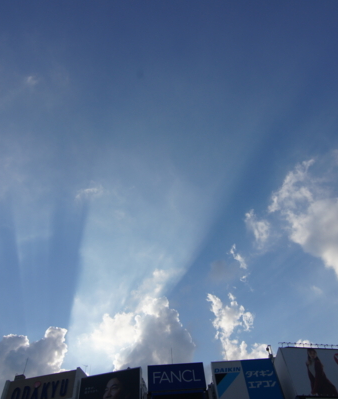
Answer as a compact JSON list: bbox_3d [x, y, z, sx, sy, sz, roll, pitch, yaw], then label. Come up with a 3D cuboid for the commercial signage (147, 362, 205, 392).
[{"bbox_3d":[1.370,31.727,56.125,9.890,4.218,1.000,-1,-52,-4],"label":"commercial signage"}]

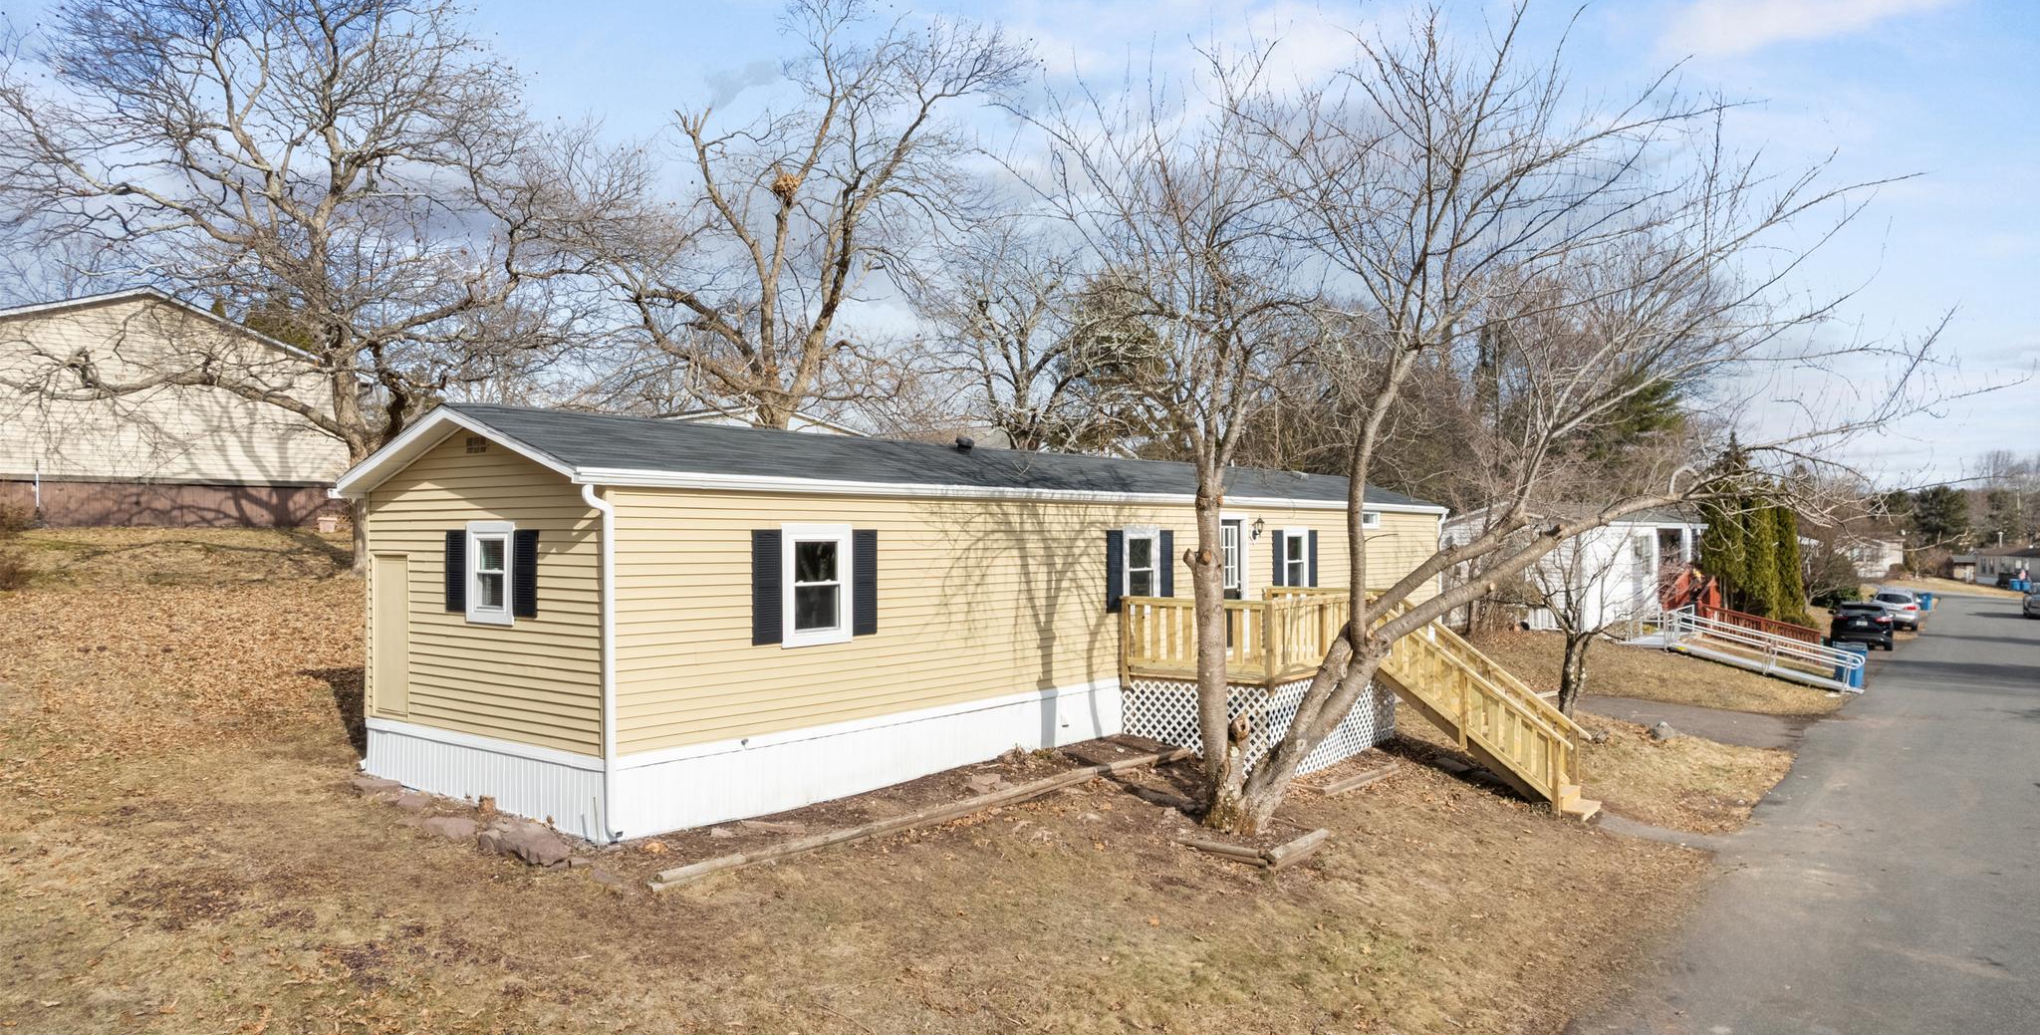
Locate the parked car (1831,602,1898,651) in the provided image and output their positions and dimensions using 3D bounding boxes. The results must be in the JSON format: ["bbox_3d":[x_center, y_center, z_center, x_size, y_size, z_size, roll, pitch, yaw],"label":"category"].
[{"bbox_3d":[29.950,3.757,44.200,1.850,1.680,4.600,-1,-1,38],"label":"parked car"}]

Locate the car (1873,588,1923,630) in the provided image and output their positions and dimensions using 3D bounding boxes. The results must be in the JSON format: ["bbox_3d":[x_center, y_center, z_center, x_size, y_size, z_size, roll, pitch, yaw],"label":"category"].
[{"bbox_3d":[38.300,3.916,54.400,1.870,1.660,4.650,-1,-1,38],"label":"car"}]

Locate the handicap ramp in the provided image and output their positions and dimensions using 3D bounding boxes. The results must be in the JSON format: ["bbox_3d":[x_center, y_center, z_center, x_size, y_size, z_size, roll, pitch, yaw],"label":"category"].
[{"bbox_3d":[18.880,3.428,32.472,5.300,2.000,1.800,-1,-1,38],"label":"handicap ramp"}]

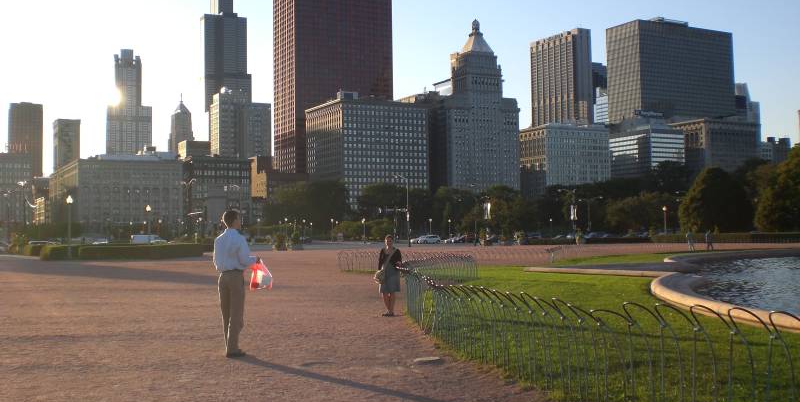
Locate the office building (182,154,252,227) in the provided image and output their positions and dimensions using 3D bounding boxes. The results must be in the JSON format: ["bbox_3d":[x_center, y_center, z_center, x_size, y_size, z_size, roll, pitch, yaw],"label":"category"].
[{"bbox_3d":[-118.661,-1.348,532.991,40.000,49.000,50.000,0,-2,-28],"label":"office building"}]

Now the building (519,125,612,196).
[{"bbox_3d":[104.817,-12.162,595.124,52.000,72.500,52.000,1,-3,-28],"label":"building"}]

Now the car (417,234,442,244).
[{"bbox_3d":[5.205,6.857,156.000,4.400,1.600,1.800,1,-3,-28],"label":"car"}]

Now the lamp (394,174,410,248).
[{"bbox_3d":[0.346,1.437,126.766,0.500,10.400,4.200,1,-3,-28],"label":"lamp"}]

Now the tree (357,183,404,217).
[{"bbox_3d":[-4.134,2.209,189.774,10.400,12.000,10.400,-1,-2,0],"label":"tree"}]

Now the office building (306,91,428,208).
[{"bbox_3d":[-20.321,-17.978,531.087,55.600,82.000,55.000,1,-3,-28],"label":"office building"}]

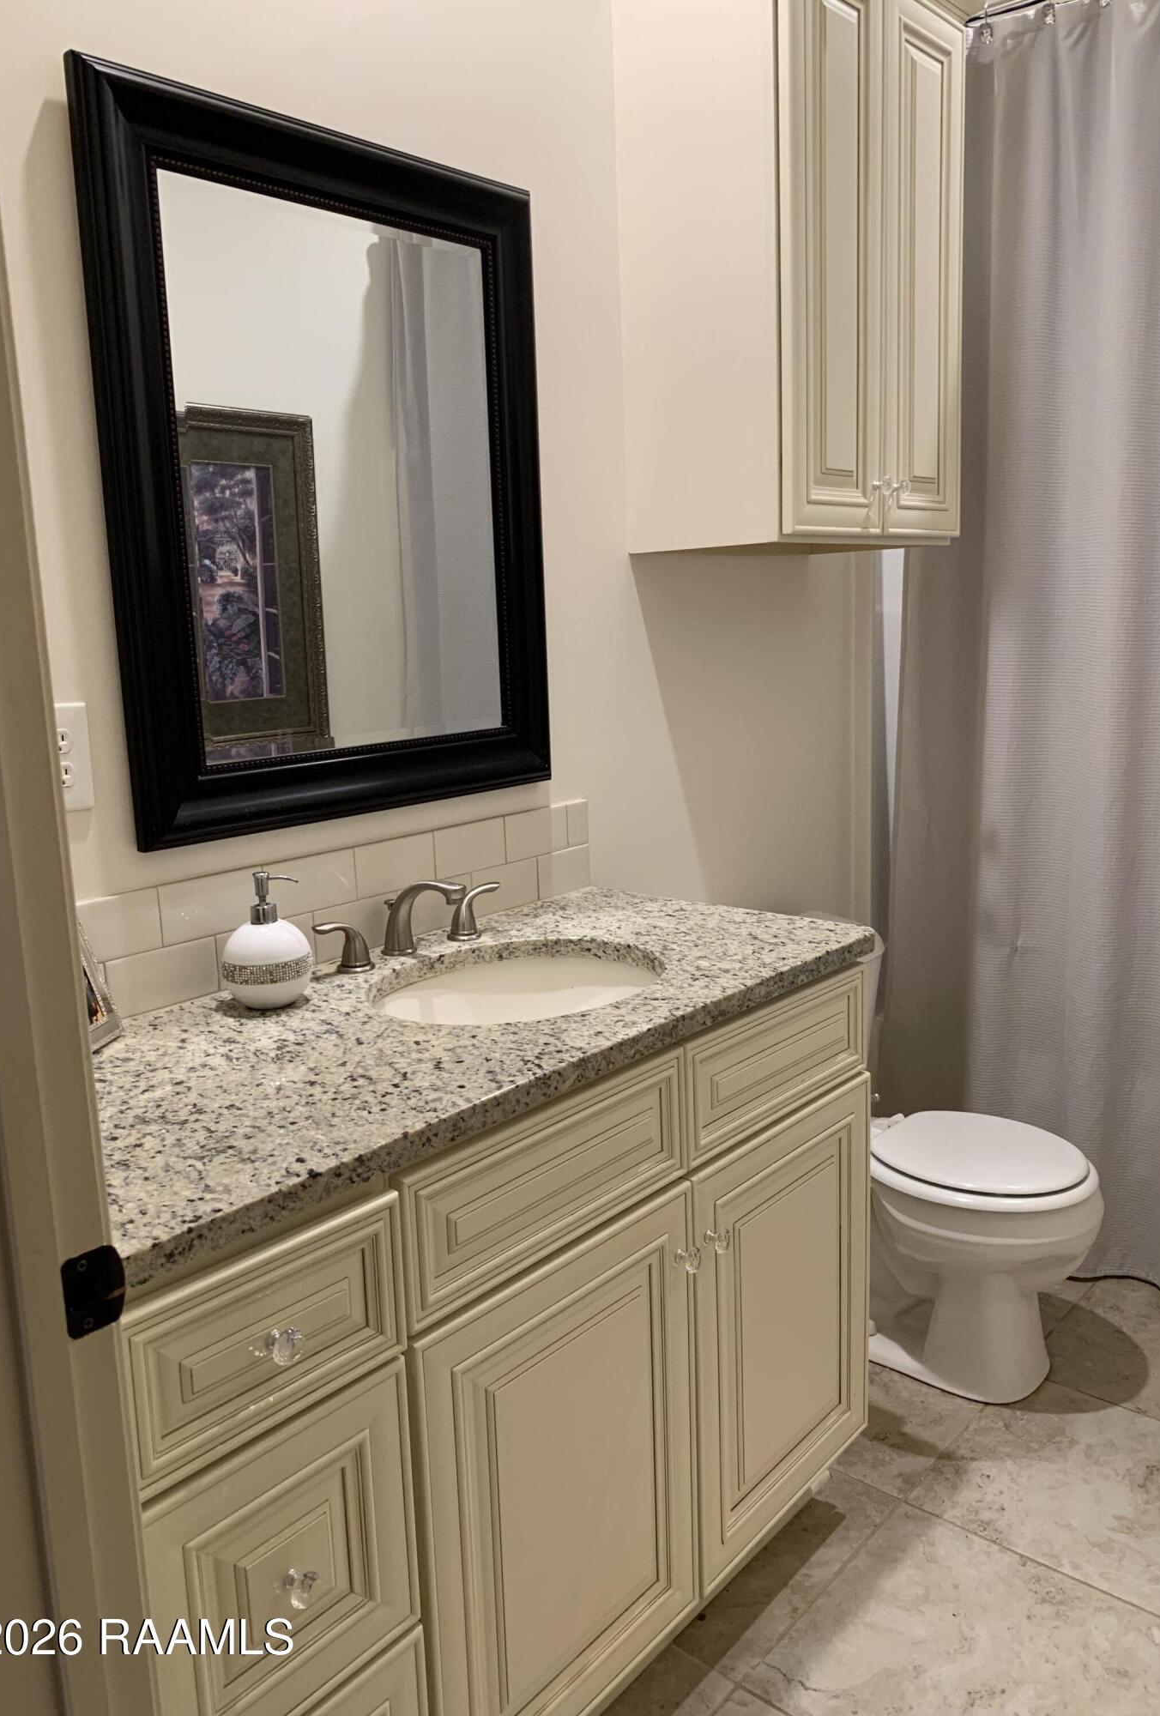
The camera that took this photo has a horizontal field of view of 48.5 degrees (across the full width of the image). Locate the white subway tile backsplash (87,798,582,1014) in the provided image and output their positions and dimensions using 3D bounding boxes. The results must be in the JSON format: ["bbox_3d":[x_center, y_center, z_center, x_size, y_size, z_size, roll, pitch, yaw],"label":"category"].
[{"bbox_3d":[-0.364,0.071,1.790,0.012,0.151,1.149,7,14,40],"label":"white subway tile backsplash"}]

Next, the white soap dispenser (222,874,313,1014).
[{"bbox_3d":[-0.390,0.100,1.599,0.114,0.167,0.112,-1,11,3],"label":"white soap dispenser"}]

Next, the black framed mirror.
[{"bbox_3d":[-0.304,-0.502,1.754,0.036,0.882,0.730,7,14,40],"label":"black framed mirror"}]

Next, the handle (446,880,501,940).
[{"bbox_3d":[-0.159,0.077,1.926,0.052,0.072,0.101,7,14,40],"label":"handle"}]

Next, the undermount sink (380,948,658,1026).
[{"bbox_3d":[-0.080,0.254,1.714,0.365,0.155,0.435,7,14,40],"label":"undermount sink"}]

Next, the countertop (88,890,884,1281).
[{"bbox_3d":[-0.179,0.194,1.593,0.568,0.031,1.245,7,14,40],"label":"countertop"}]

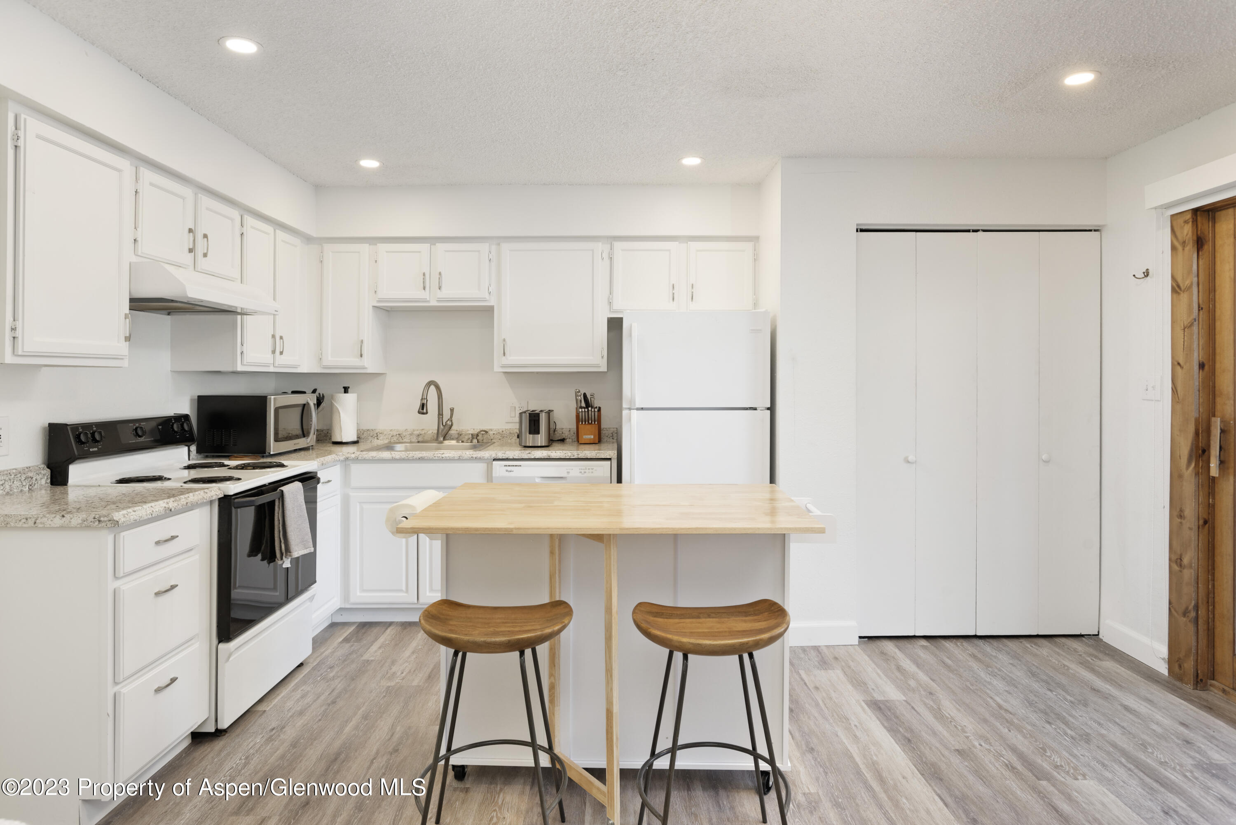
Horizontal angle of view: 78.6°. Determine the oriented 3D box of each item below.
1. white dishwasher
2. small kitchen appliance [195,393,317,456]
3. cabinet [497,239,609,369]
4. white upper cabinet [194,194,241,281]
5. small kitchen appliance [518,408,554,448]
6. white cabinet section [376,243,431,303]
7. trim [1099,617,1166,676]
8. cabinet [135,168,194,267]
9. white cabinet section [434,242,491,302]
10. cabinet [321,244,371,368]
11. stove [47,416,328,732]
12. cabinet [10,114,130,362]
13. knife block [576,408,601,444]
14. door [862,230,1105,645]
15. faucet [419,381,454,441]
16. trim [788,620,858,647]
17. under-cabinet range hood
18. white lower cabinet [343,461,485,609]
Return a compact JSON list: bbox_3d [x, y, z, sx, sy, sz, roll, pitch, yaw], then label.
[{"bbox_3d":[-0.339,0.671,4.190,0.605,0.860,0.600,0,1,0],"label":"white dishwasher"},{"bbox_3d":[-1.825,0.059,3.865,0.385,0.295,0.490,0,1,0],"label":"small kitchen appliance"},{"bbox_3d":[-0.375,-0.601,4.360,0.615,0.735,0.325,0,1,0],"label":"cabinet"},{"bbox_3d":[-1.924,-0.760,3.345,0.305,0.345,0.375,0,1,0],"label":"white upper cabinet"},{"bbox_3d":[-0.460,0.090,4.210,0.175,0.190,0.265,0,1,0],"label":"small kitchen appliance"},{"bbox_3d":[-1.192,-0.782,4.345,0.311,0.340,0.310,0,2,0],"label":"white cabinet section"},{"bbox_3d":[2.412,1.081,3.520,0.018,0.115,0.460,0,1,0],"label":"trim"},{"bbox_3d":[-1.850,-0.723,2.825,0.335,0.345,0.385,0,1,0],"label":"cabinet"},{"bbox_3d":[-0.864,-0.784,4.345,0.319,0.340,0.310,0,2,0],"label":"white cabinet section"},{"bbox_3d":[-1.500,-0.601,4.350,0.290,0.720,0.325,0,1,0],"label":"cabinet"},{"bbox_3d":[-1.738,0.596,3.170,0.690,1.140,0.765,0,1,0],"label":"stove"},{"bbox_3d":[-1.919,-0.536,2.470,0.305,0.735,0.540,0,1,0],"label":"cabinet"},{"bbox_3d":[-0.170,0.075,4.370,0.135,0.215,0.145,0,1,0],"label":"knife block"},{"bbox_3d":[1.790,0.106,3.775,1.200,2.015,0.040,0,1,0],"label":"door"},{"bbox_3d":[-1.032,-0.003,4.300,0.130,0.365,0.260,0,1,11],"label":"faucet"},{"bbox_3d":[0.993,1.077,3.690,0.360,0.124,0.017,0,1,1],"label":"trim"},{"bbox_3d":[-1.770,-0.486,3.020,0.500,0.140,0.760,0,1,0],"label":"under-cabinet range hood"},{"bbox_3d":[-1.054,0.623,4.190,0.750,0.770,0.580,0,1,0],"label":"white lower cabinet"}]

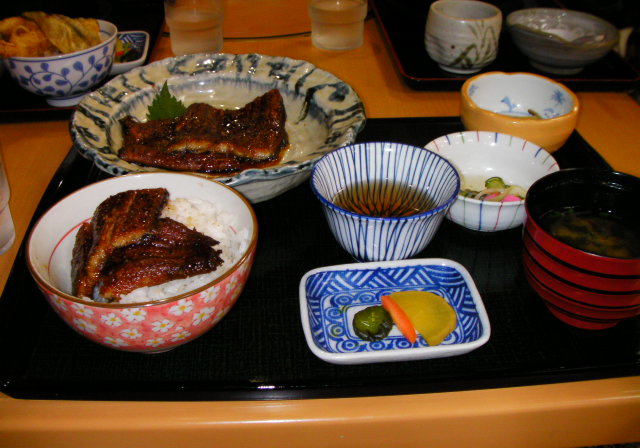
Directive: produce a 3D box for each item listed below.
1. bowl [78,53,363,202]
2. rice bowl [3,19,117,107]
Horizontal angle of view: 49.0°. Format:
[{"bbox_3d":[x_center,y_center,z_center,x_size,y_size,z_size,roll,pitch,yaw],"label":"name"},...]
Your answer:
[{"bbox_3d":[-0.084,-0.070,0.617,0.250,0.066,0.250,1,36,0],"label":"bowl"},{"bbox_3d":[-0.274,-0.165,0.742,0.123,0.069,0.123,1,36,0],"label":"rice bowl"}]

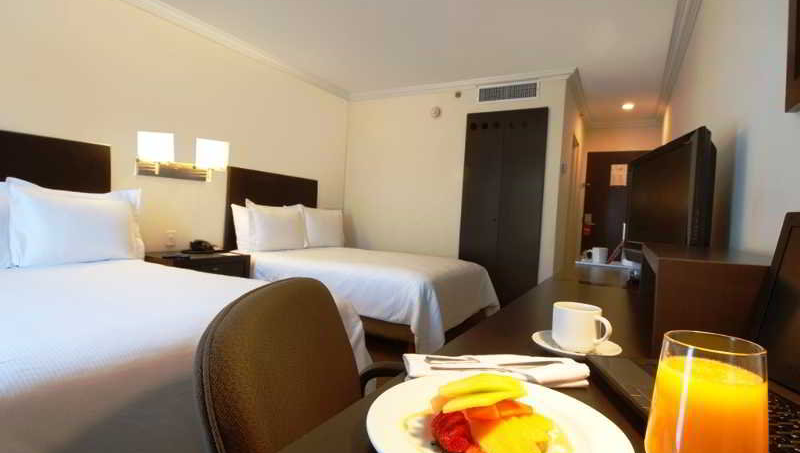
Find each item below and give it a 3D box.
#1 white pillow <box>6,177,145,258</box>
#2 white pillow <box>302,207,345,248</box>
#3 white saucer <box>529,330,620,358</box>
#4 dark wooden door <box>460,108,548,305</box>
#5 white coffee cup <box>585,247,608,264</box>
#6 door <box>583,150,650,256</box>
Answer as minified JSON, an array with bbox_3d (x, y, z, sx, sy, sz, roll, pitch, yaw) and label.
[{"bbox_3d":[-1.978,-0.015,2.498,0.190,0.480,0.700,-8,-4,30],"label":"white pillow"},{"bbox_3d":[-0.873,0.019,4.513,0.180,0.460,0.680,-8,-4,30],"label":"white pillow"},{"bbox_3d":[0.319,0.215,0.727,0.150,0.022,0.150,4,2,30],"label":"white saucer"},{"bbox_3d":[1.084,-0.178,4.334,0.876,2.123,0.050,4,2,30],"label":"dark wooden door"},{"bbox_3d":[1.045,0.155,2.120,0.112,0.079,0.081,3,2,6],"label":"white coffee cup"},{"bbox_3d":[3.152,-0.068,5.801,0.897,2.032,0.050,4,2,30],"label":"door"}]

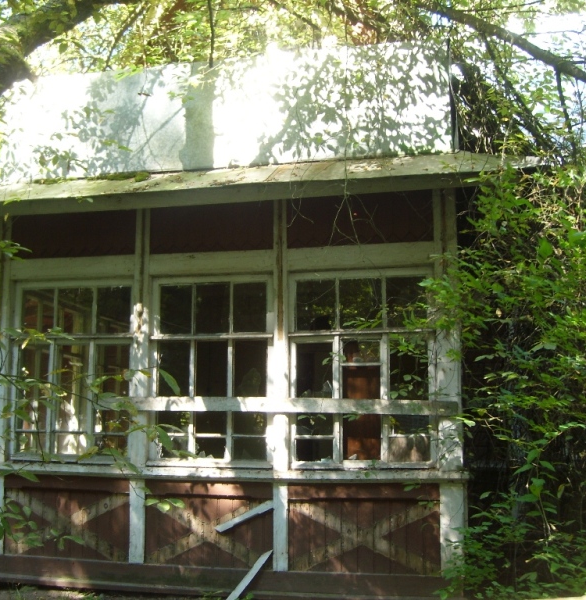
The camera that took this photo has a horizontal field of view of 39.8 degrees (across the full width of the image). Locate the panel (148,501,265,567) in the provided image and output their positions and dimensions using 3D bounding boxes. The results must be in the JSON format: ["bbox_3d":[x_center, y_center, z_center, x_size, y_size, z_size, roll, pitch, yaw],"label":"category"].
[{"bbox_3d":[-0.671,1.807,6.313,1.004,0.530,0.050,-1,-6,12],"label":"panel"}]

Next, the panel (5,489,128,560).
[{"bbox_3d":[-1.842,1.815,6.564,1.084,0.540,0.050,-1,-6,12],"label":"panel"}]

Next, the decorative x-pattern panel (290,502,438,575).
[{"bbox_3d":[0.525,1.770,6.060,1.128,0.540,0.050,-1,-6,12],"label":"decorative x-pattern panel"}]

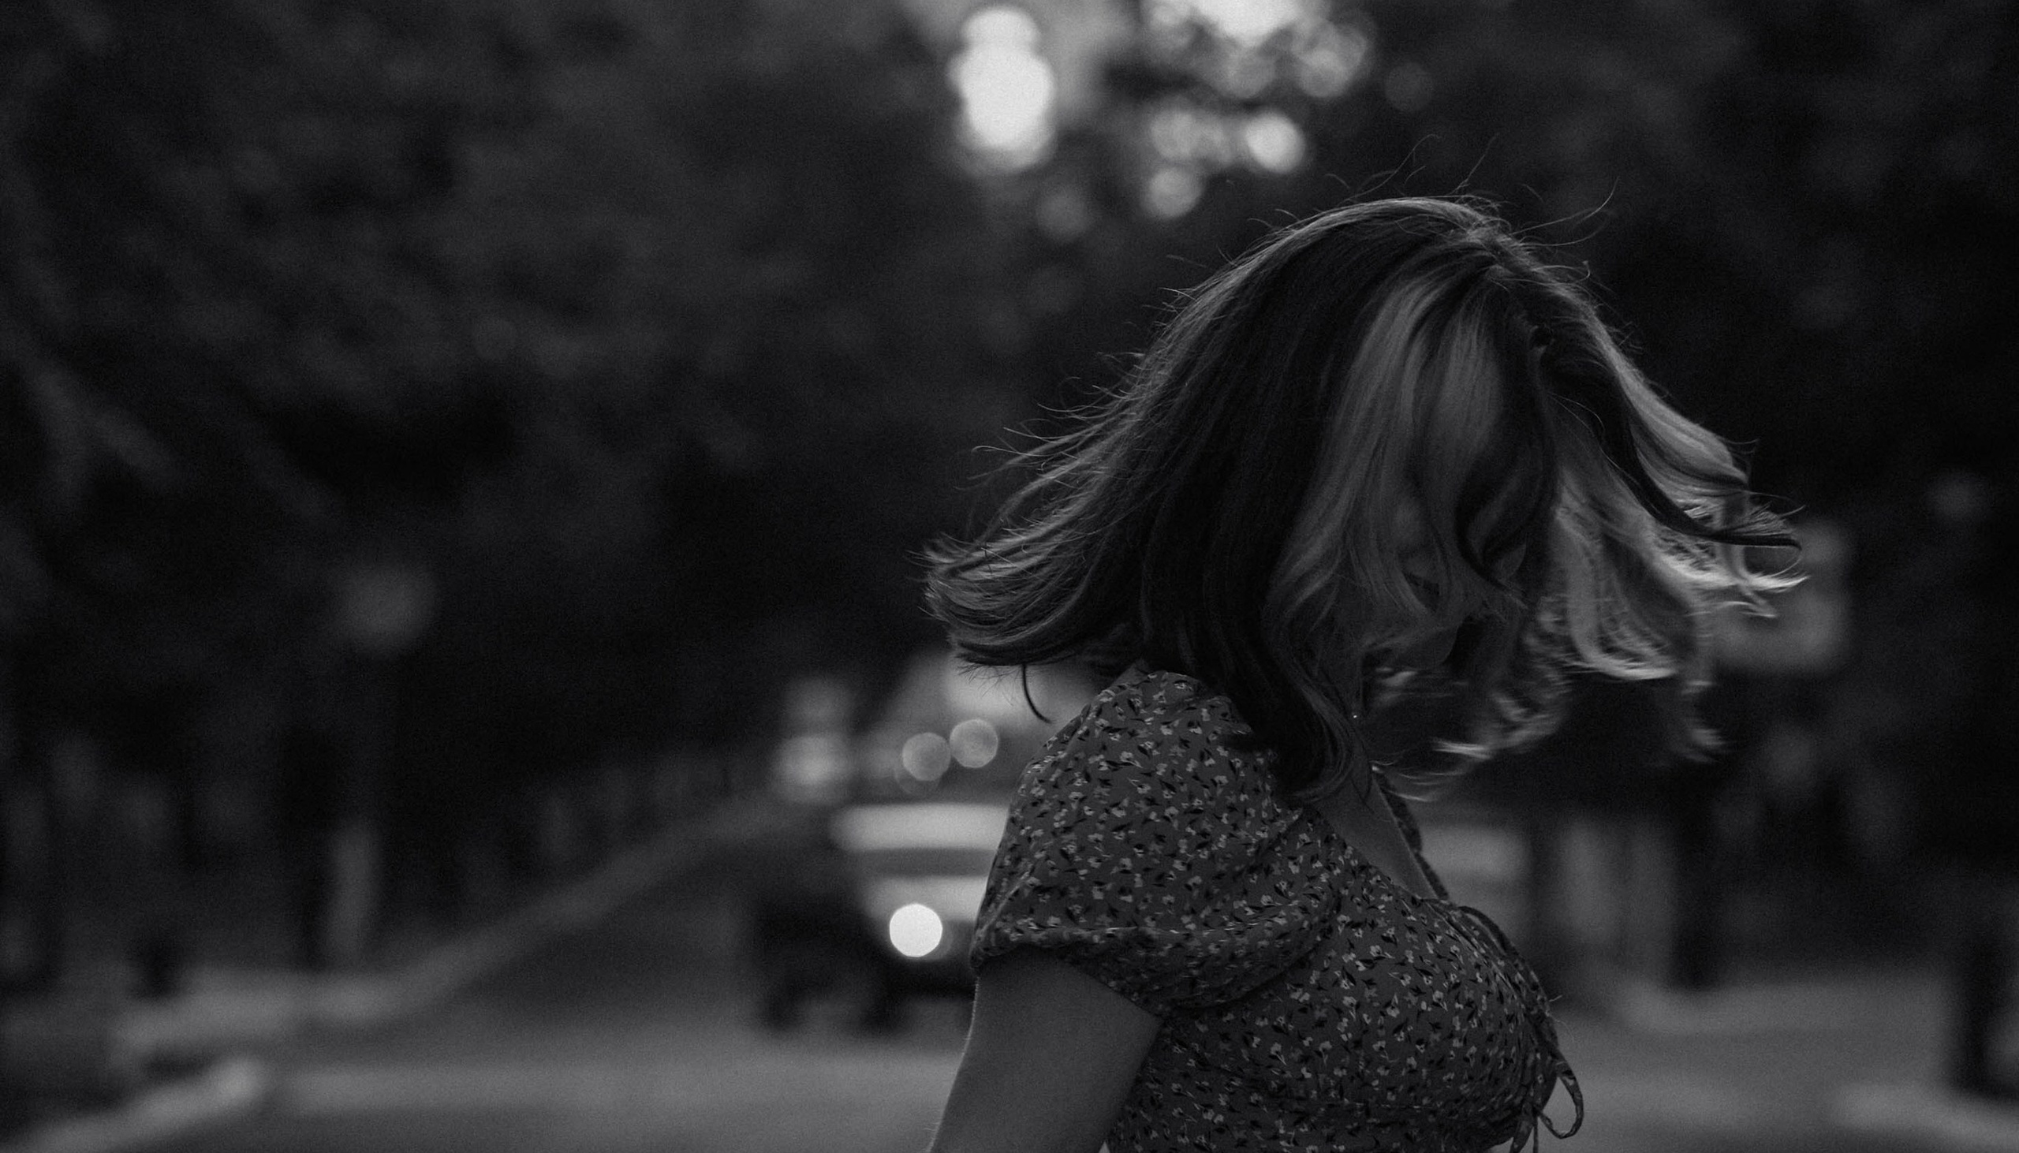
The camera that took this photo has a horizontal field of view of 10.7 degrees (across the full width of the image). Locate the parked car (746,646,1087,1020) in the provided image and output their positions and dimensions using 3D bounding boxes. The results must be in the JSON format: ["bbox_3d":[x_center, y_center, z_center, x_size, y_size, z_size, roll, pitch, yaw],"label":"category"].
[{"bbox_3d":[0.020,1.115,45.400,1.780,1.550,4.300,0,-1,-11],"label":"parked car"}]

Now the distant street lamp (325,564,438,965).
[{"bbox_3d":[-3.180,0.945,54.500,0.480,2.080,0.480,0,-1,0],"label":"distant street lamp"}]

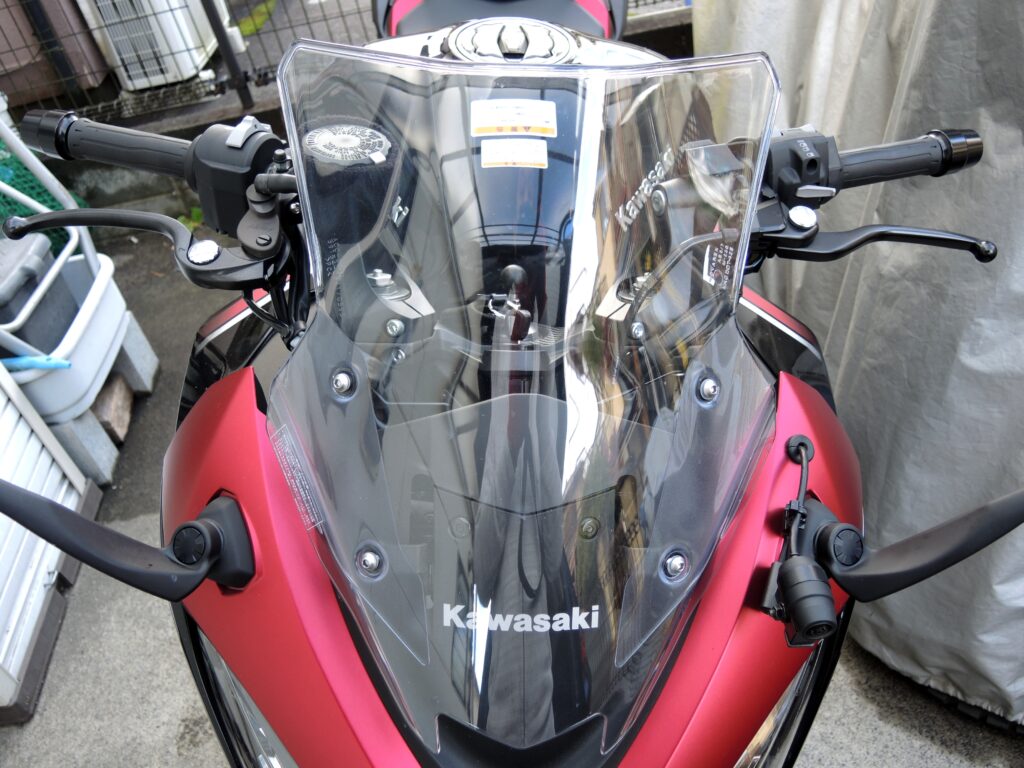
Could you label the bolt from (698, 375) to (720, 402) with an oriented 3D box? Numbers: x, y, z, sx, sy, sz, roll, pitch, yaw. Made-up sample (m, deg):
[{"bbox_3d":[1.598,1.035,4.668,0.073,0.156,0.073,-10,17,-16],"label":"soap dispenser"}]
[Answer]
[{"bbox_3d":[0.126,0.003,0.530,0.013,0.013,0.009,0,0,-24],"label":"bolt"}]

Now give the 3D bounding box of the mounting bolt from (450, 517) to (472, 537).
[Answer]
[{"bbox_3d":[-0.034,0.094,0.540,0.013,0.006,0.013,0,78,-3],"label":"mounting bolt"}]

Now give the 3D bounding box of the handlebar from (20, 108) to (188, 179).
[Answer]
[{"bbox_3d":[-0.347,-0.205,0.709,0.172,0.039,0.039,13,42,13],"label":"handlebar"}]

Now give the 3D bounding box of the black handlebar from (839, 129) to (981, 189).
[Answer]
[{"bbox_3d":[0.342,-0.193,0.710,0.150,0.039,0.039,-11,41,-14],"label":"black handlebar"}]

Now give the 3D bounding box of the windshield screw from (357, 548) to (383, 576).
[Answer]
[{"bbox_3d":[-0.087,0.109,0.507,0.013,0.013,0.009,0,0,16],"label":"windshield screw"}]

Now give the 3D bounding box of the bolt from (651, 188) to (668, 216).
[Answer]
[{"bbox_3d":[0.115,-0.141,0.645,0.008,0.021,0.021,-12,4,-19],"label":"bolt"}]

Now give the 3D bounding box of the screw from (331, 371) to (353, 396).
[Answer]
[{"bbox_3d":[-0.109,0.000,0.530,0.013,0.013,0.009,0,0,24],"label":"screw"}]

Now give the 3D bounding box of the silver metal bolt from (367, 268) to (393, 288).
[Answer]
[{"bbox_3d":[-0.108,-0.086,0.675,0.020,0.016,0.020,0,15,0],"label":"silver metal bolt"}]

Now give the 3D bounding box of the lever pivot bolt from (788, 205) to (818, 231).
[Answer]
[{"bbox_3d":[0.231,-0.132,0.657,0.022,0.010,0.022,4,58,-3],"label":"lever pivot bolt"}]

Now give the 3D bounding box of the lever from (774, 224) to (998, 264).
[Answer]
[{"bbox_3d":[0.300,-0.112,0.664,0.205,0.018,0.036,-2,58,-14],"label":"lever"}]

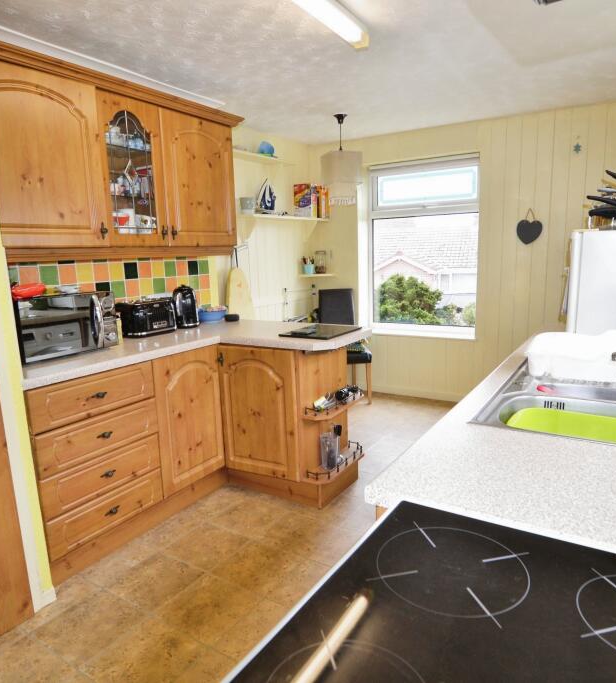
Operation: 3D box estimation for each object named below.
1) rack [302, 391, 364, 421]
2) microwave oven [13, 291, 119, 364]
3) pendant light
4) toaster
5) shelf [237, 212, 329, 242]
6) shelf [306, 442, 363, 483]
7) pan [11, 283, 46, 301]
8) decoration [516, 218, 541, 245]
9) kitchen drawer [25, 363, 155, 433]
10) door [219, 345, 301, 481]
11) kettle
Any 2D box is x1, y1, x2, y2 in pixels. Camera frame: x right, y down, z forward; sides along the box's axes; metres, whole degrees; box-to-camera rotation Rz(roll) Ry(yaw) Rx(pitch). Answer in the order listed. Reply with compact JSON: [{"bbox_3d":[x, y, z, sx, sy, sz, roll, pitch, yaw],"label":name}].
[{"bbox_3d":[0.169,0.354,2.656,0.160,0.080,0.500,6,13,35],"label":"rack"},{"bbox_3d":[-1.317,-0.094,2.381,0.380,0.295,0.500,6,13,35],"label":"microwave oven"},{"bbox_3d":[0.255,-1.388,3.490,0.250,0.650,0.250,-5,11,-18],"label":"pendant light"},{"bbox_3d":[-0.991,-0.151,2.771,0.200,0.187,0.310,5,12,34],"label":"toaster"},{"bbox_3d":[-0.196,-1.085,4.390,0.220,0.220,1.190,6,13,35],"label":"shelf"},{"bbox_3d":[0.166,0.712,2.703,0.160,0.080,0.490,6,13,35],"label":"shelf"},{"bbox_3d":[-1.248,-0.223,2.026,0.175,0.060,0.175,5,12,34],"label":"pan"},{"bbox_3d":[1.816,-0.903,3.737,0.196,0.205,0.020,6,13,35],"label":"decoration"},{"bbox_3d":[-1.115,0.230,2.189,0.400,0.186,0.590,6,13,35],"label":"kitchen drawer"},{"bbox_3d":[-0.274,0.406,2.581,0.485,0.750,0.035,4,12,30],"label":"door"},{"bbox_3d":[-0.793,-0.232,2.980,0.190,0.258,0.155,8,14,44],"label":"kettle"}]

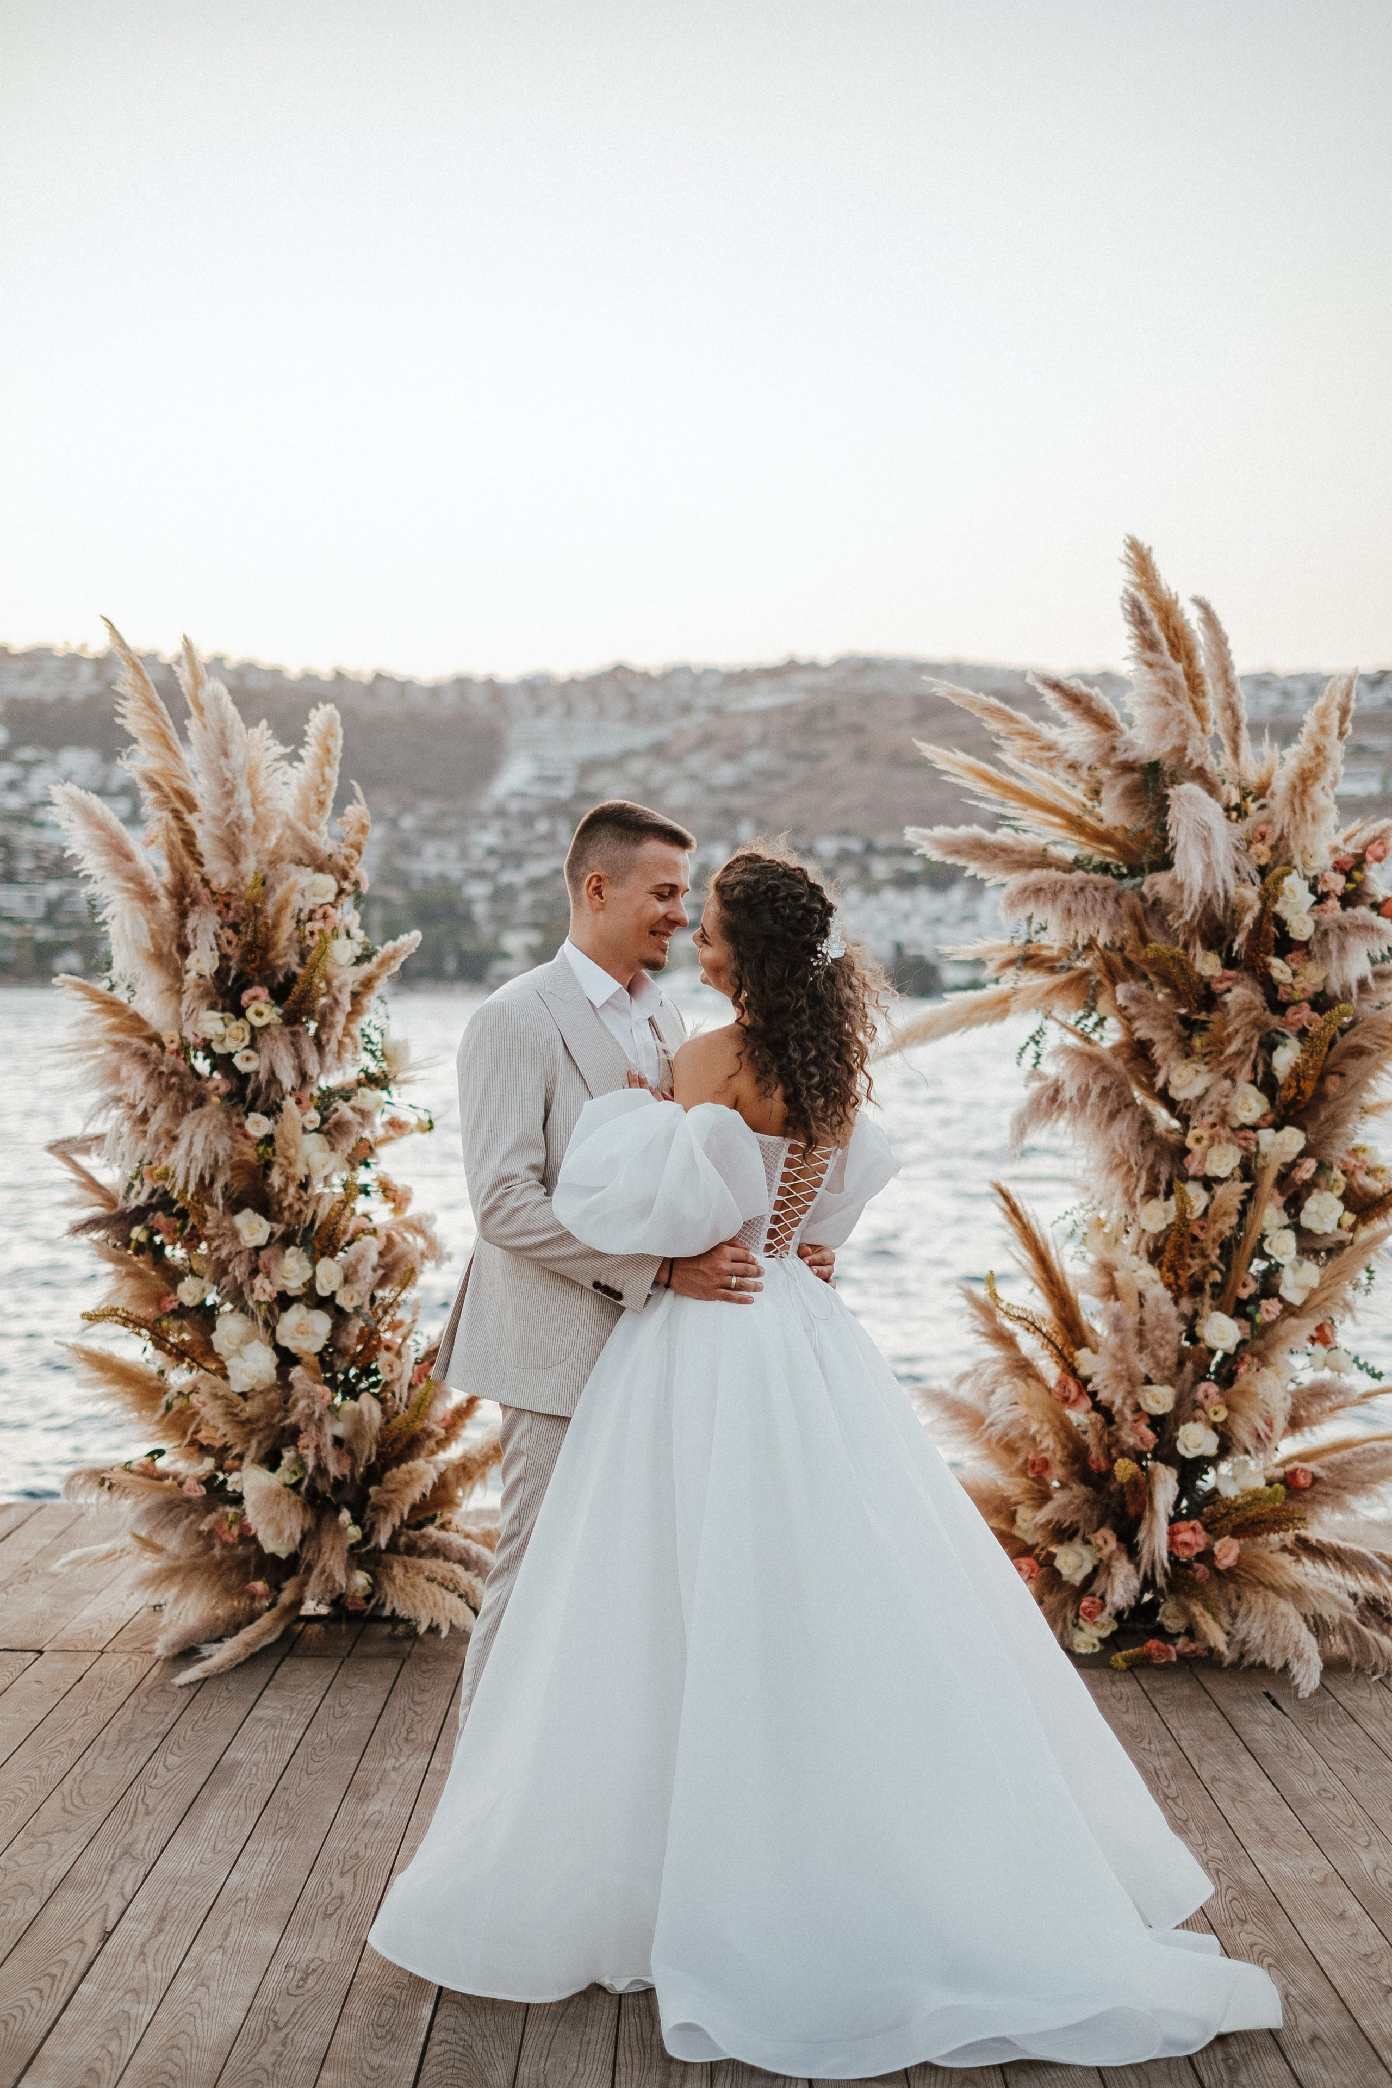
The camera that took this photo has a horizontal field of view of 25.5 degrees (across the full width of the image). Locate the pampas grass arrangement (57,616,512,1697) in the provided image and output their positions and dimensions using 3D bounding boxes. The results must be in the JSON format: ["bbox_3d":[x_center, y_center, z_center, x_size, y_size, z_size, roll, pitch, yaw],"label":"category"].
[{"bbox_3d":[-0.990,0.197,7.185,1.050,2.340,0.980,0,1,-6],"label":"pampas grass arrangement"}]

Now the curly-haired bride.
[{"bbox_3d":[0.270,0.556,4.771,1.200,1.710,1.250,-1,1,-40],"label":"curly-haired bride"}]

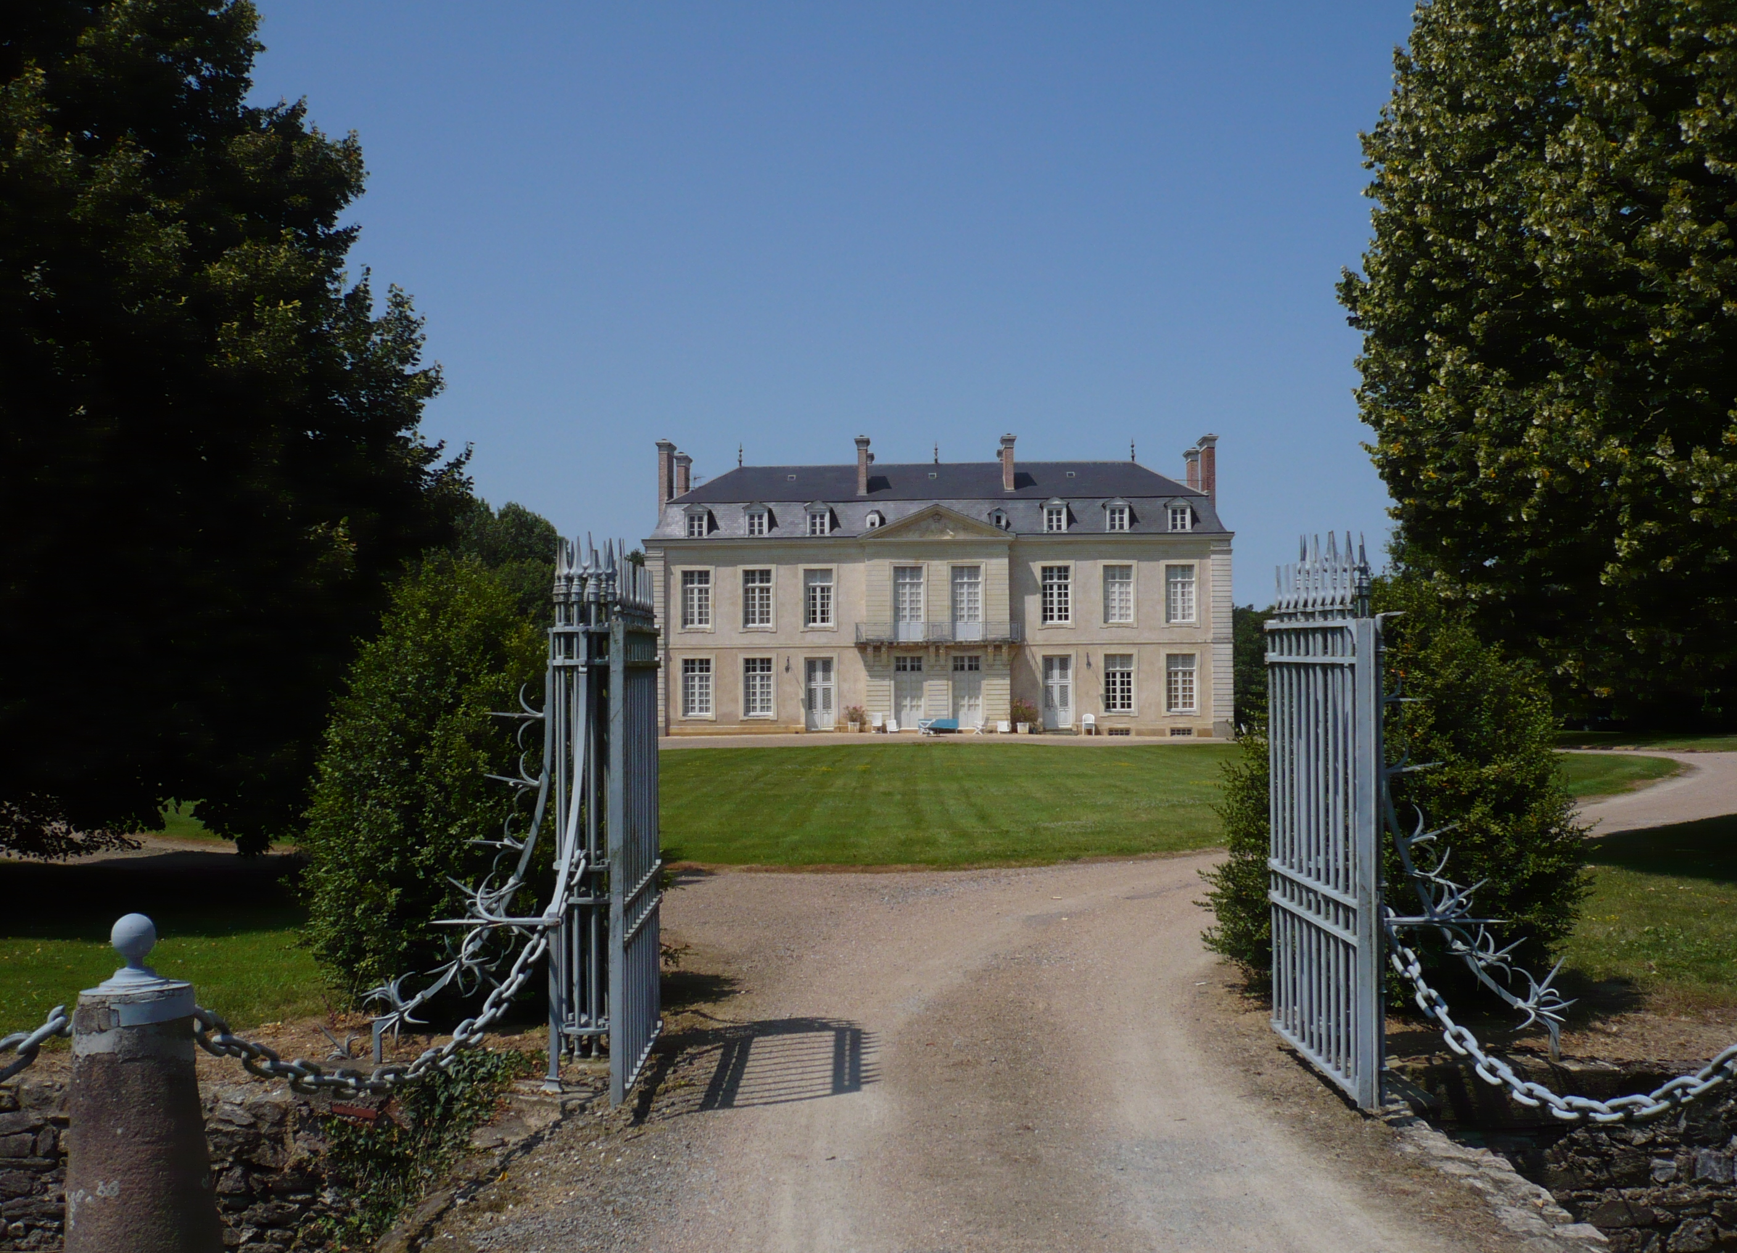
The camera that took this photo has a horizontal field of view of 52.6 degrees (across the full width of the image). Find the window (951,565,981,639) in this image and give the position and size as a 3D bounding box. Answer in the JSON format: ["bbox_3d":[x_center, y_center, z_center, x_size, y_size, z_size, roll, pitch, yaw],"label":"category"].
[{"bbox_3d":[4.397,-1.099,79.034,1.340,3.360,0.220,-1,-1,2],"label":"window"}]

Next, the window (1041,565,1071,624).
[{"bbox_3d":[8.495,-1.447,79.672,1.320,2.650,0.220,-1,-1,2],"label":"window"}]

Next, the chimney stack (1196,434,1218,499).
[{"bbox_3d":[15.255,-7.202,79.194,0.650,3.000,1.800,-1,-1,1],"label":"chimney stack"}]

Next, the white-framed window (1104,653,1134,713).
[{"bbox_3d":[10.824,2.454,75.804,1.220,2.470,0.200,-1,-1,1],"label":"white-framed window"}]

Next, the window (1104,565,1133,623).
[{"bbox_3d":[11.311,-1.475,79.556,1.320,2.650,0.220,-1,-1,2],"label":"window"}]

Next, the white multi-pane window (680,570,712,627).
[{"bbox_3d":[-7.469,-1.161,76.294,1.220,2.470,0.200,-1,-1,1],"label":"white multi-pane window"}]

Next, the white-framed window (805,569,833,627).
[{"bbox_3d":[-2.148,-1.212,76.173,1.220,2.470,0.200,-1,-1,1],"label":"white-framed window"}]

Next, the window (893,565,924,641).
[{"bbox_3d":[1.804,-1.070,79.141,1.340,3.360,0.220,-1,-1,2],"label":"window"}]

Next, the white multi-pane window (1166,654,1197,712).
[{"bbox_3d":[13.502,2.464,75.742,1.220,2.470,0.200,-1,-1,1],"label":"white multi-pane window"}]

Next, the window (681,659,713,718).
[{"bbox_3d":[-7.847,2.791,80.282,1.320,2.650,0.220,-1,-1,2],"label":"window"}]

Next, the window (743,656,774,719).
[{"bbox_3d":[-4.761,2.630,76.157,1.220,2.470,0.200,-1,-1,1],"label":"window"}]

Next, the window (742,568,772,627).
[{"bbox_3d":[-5.083,-1.333,80.229,1.320,2.650,0.220,-1,-1,2],"label":"window"}]

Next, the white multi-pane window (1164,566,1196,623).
[{"bbox_3d":[14.087,-1.473,79.442,1.320,2.650,0.220,-1,-1,2],"label":"white multi-pane window"}]

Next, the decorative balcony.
[{"bbox_3d":[2.991,0.318,74.725,7.000,0.970,1.100,-1,-1,1],"label":"decorative balcony"}]

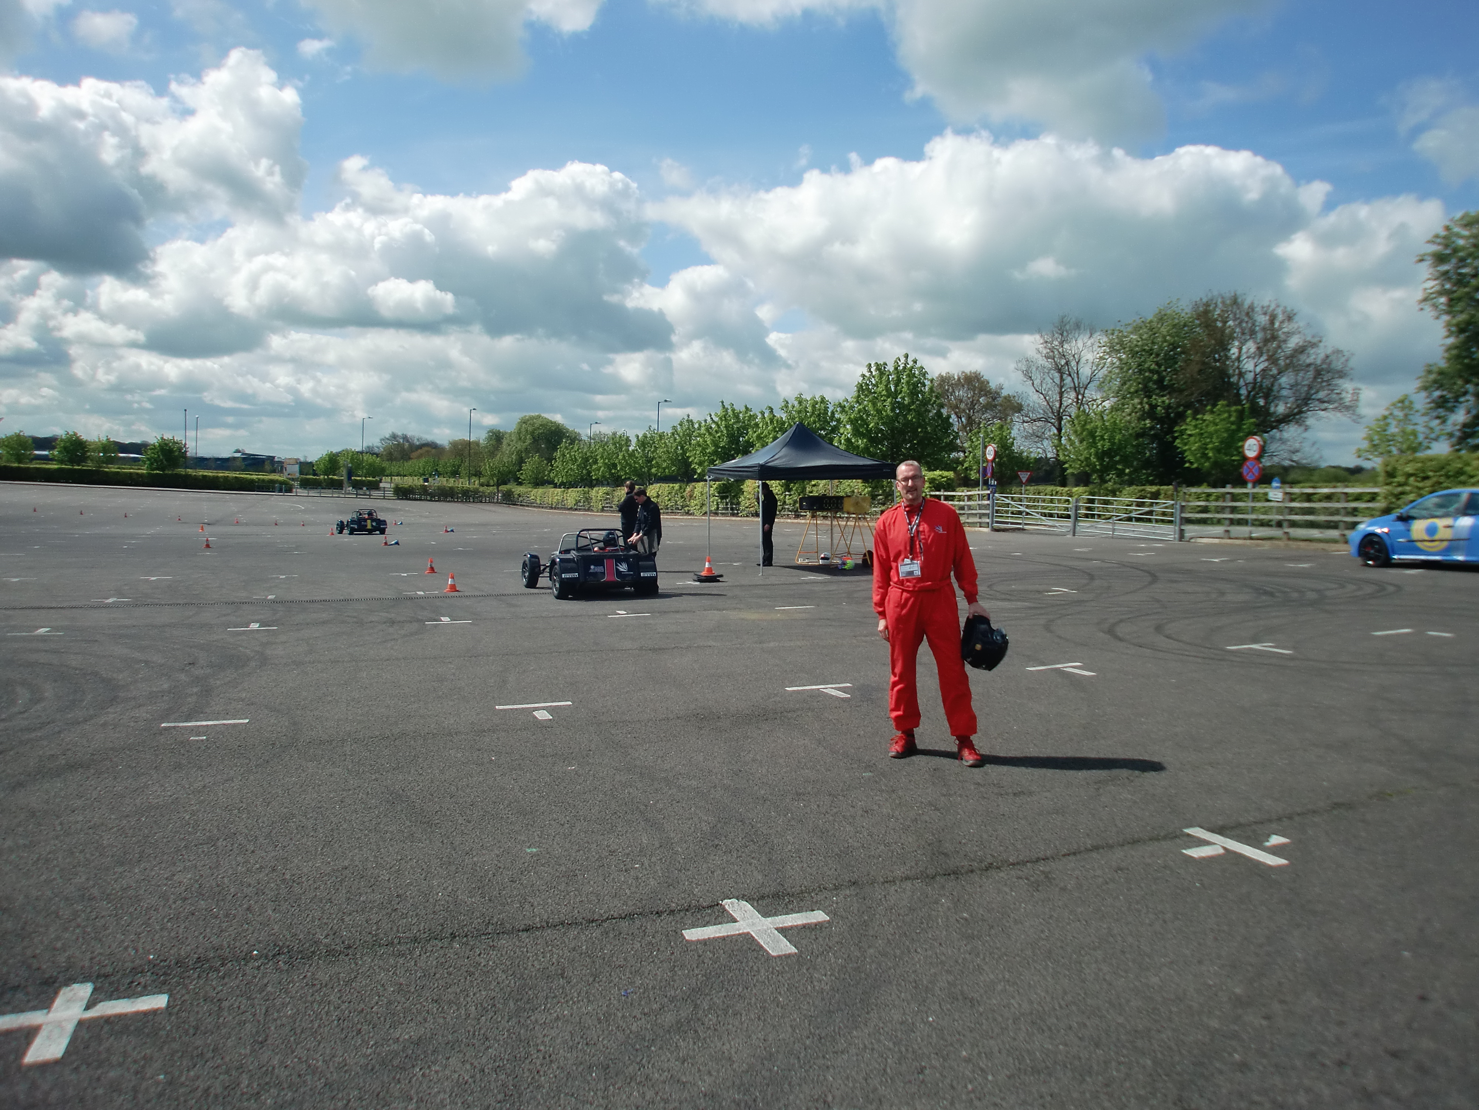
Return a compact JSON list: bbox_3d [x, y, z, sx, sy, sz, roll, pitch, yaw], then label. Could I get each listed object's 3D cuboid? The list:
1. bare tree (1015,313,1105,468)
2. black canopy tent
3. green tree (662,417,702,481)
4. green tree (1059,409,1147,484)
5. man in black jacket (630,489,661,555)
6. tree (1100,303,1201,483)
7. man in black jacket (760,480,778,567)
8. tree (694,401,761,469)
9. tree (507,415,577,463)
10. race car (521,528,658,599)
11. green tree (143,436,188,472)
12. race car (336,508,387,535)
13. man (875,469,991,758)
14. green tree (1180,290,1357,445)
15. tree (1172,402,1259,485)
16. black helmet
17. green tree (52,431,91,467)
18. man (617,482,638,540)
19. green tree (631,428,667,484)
[{"bbox_3d":[23.175,-10.193,80.000,7.000,13.500,7.000,0,3,0],"label":"bare tree"},{"bbox_3d":[1.259,-1.222,23.500,3.000,3.100,3.000,-1,4,-22],"label":"black canopy tent"},{"bbox_3d":[-3.607,-5.998,73.000,3.000,6.302,3.100,0,3,0],"label":"green tree"},{"bbox_3d":[16.683,-4.138,51.000,4.000,5.040,4.000,0,3,0],"label":"green tree"},{"bbox_3d":[-1.538,-0.275,18.250,0.550,1.720,0.500,-2,4,-27],"label":"man in black jacket"},{"bbox_3d":[25.074,-9.018,68.000,6.600,12.873,6.600,0,3,0],"label":"tree"},{"bbox_3d":[0.592,-0.666,23.700,0.420,1.790,0.500,-1,3,-13],"label":"man in black jacket"},{"bbox_3d":[-0.721,-5.767,66.000,4.000,6.796,4.000,0,3,0],"label":"tree"},{"bbox_3d":[-27.650,-14.026,155.000,10.500,11.124,10.500,0,3,0],"label":"tree"},{"bbox_3d":[-2.532,0.043,18.418,1.580,1.080,3.200,-2,4,-22],"label":"race car"},{"bbox_3d":[-54.335,-8.956,105.000,4.100,4.696,4.100,0,3,0],"label":"green tree"},{"bbox_3d":[-16.035,-1.393,47.000,1.575,1.080,3.100,-2,4,-29],"label":"race car"},{"bbox_3d":[1.173,0.334,6.900,0.700,1.810,0.420,1,3,12],"label":"man"},{"bbox_3d":[32.359,-9.336,68.000,10.200,13.509,10.000,0,3,0],"label":"green tree"},{"bbox_3d":[19.737,-3.828,46.000,3.300,5.024,3.300,0,3,0],"label":"tree"},{"bbox_3d":[1.511,0.542,6.850,0.270,0.330,0.250,18,0,-3],"label":"black helmet"},{"bbox_3d":[-73.411,-11.294,122.000,4.300,4.800,4.200,0,3,0],"label":"green tree"},{"bbox_3d":[-2.194,-0.577,22.200,0.420,1.800,0.520,3,4,41],"label":"man"},{"bbox_3d":[-6.450,-6.163,79.000,2.800,5.834,2.900,0,3,0],"label":"green tree"}]

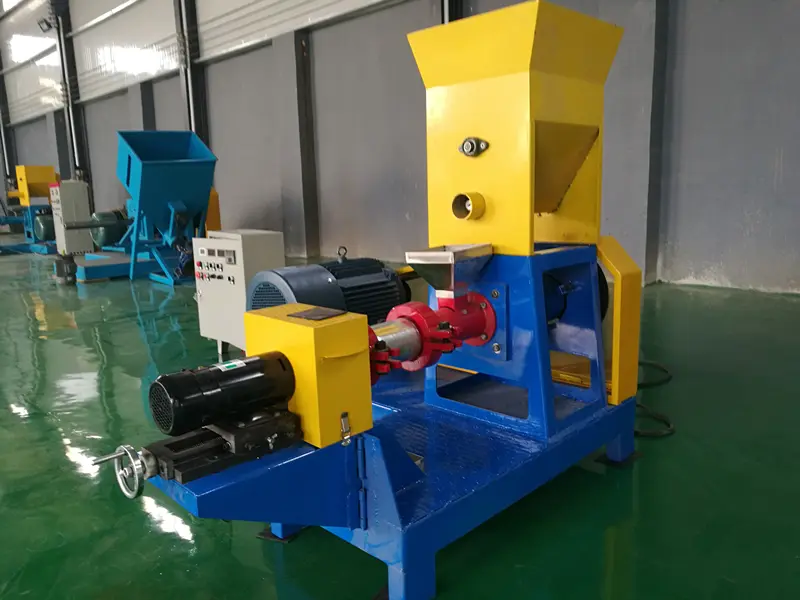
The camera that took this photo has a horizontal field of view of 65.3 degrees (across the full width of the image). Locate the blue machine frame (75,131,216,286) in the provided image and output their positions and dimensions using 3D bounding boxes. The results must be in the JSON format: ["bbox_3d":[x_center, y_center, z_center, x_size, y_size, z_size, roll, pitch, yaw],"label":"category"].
[{"bbox_3d":[-2.983,-1.156,7.696,1.215,1.782,1.545,-12,14,-44],"label":"blue machine frame"}]

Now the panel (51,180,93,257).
[{"bbox_3d":[-4.026,-1.007,7.706,0.355,0.861,0.340,-12,14,-44],"label":"panel"}]

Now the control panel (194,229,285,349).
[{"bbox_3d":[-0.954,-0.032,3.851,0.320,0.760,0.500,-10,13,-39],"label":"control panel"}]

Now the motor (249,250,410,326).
[{"bbox_3d":[-0.301,0.012,2.811,0.660,0.460,0.420,-12,14,-44],"label":"motor"}]

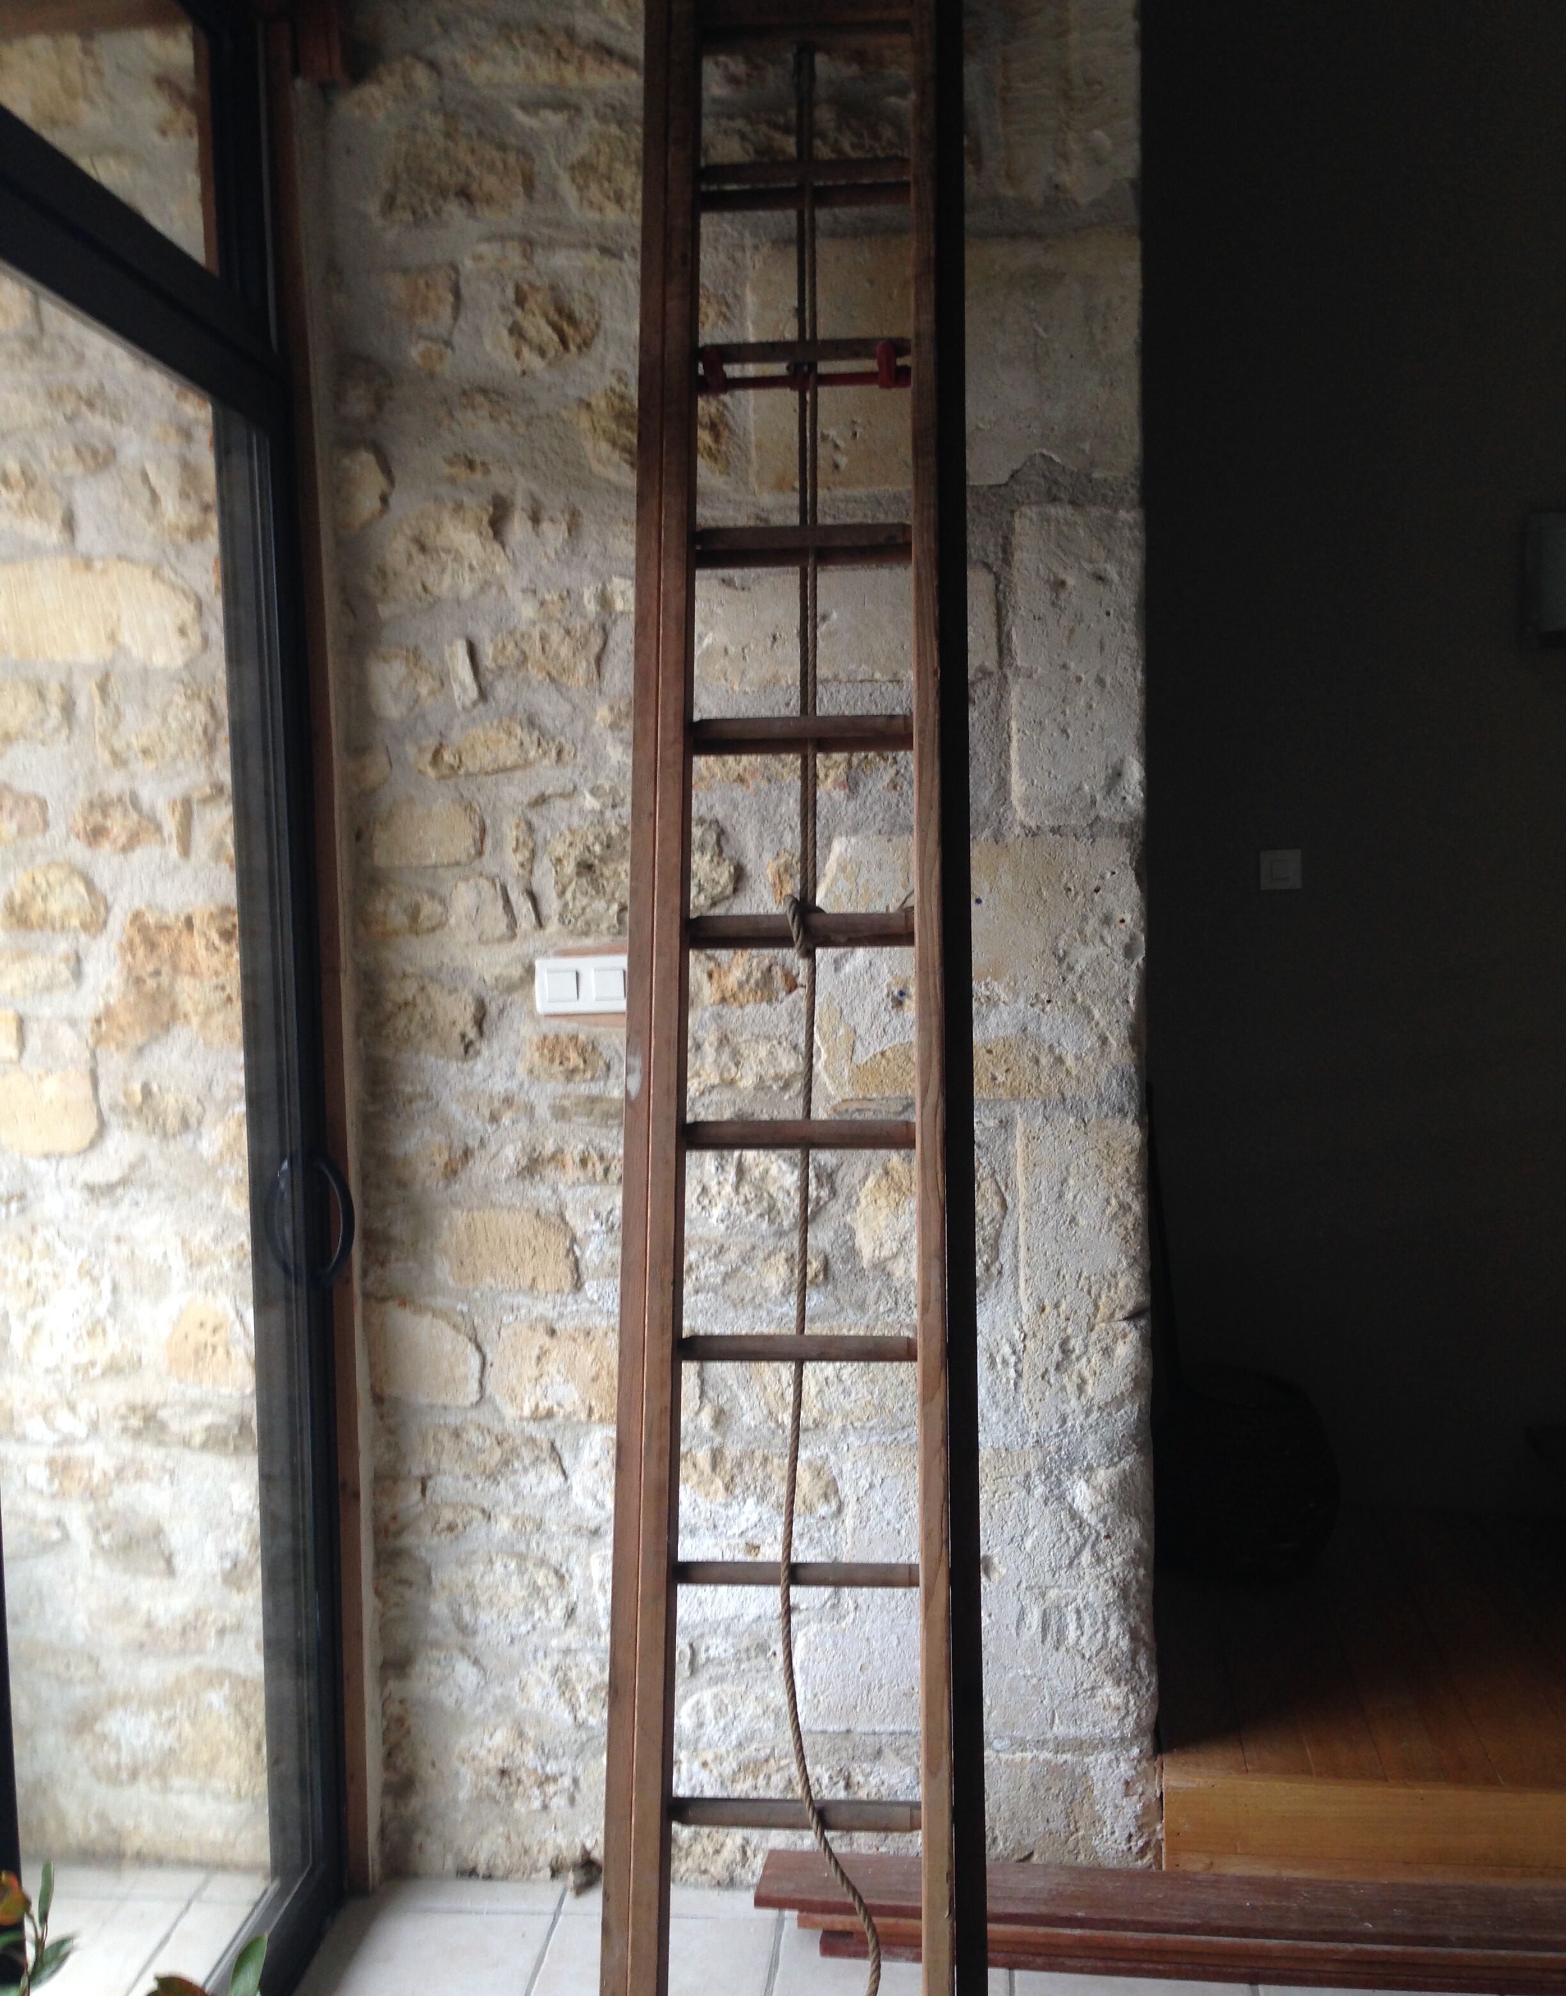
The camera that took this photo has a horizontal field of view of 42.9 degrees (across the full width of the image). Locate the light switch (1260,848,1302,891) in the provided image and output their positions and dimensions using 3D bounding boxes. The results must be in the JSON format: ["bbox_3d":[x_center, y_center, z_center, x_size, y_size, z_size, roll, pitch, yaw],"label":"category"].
[{"bbox_3d":[0.993,-0.256,3.970,0.080,0.080,0.012,-1,4,8],"label":"light switch"}]

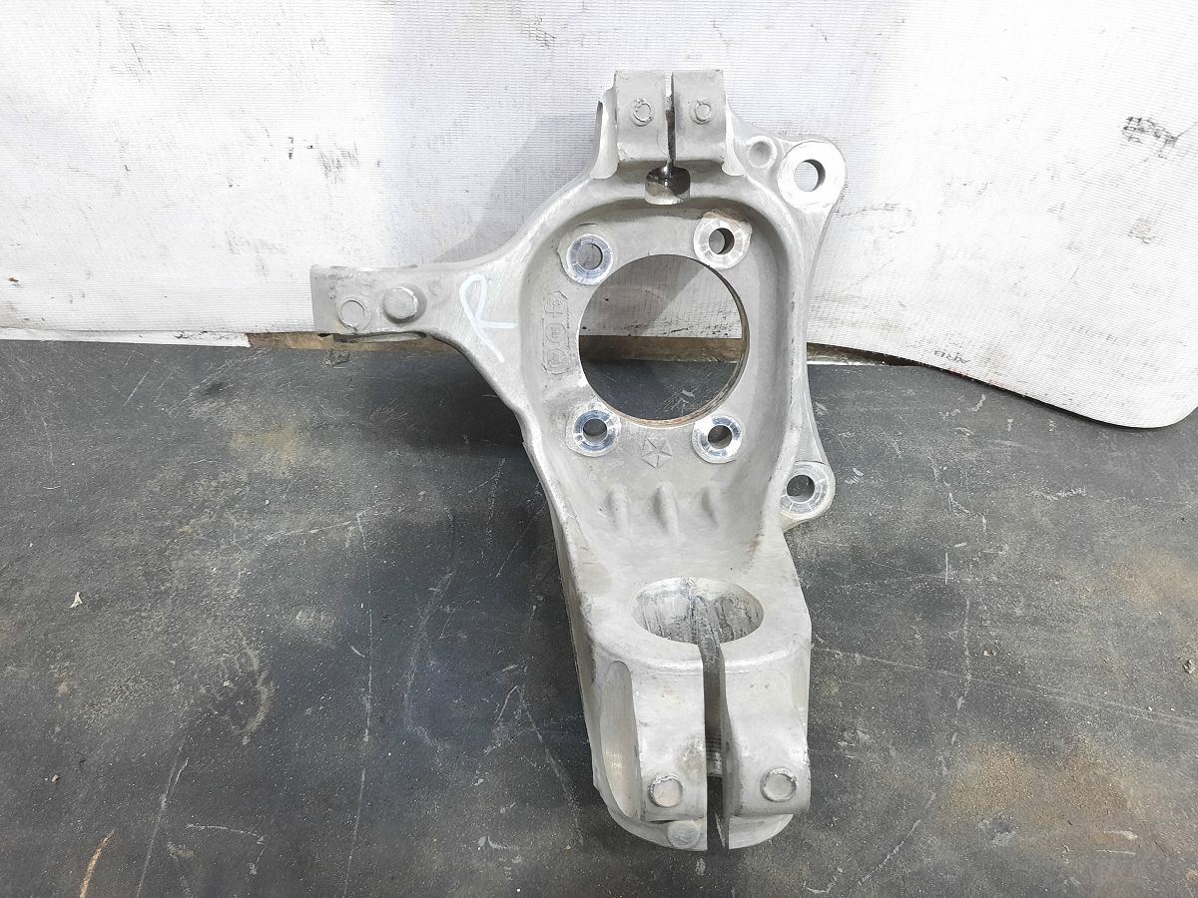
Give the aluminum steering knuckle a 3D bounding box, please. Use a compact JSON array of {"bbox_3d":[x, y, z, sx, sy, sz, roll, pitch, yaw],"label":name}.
[{"bbox_3d":[0.000,-0.011,0.420,0.273,0.330,0.160,-2,17,-2],"label":"aluminum steering knuckle"}]

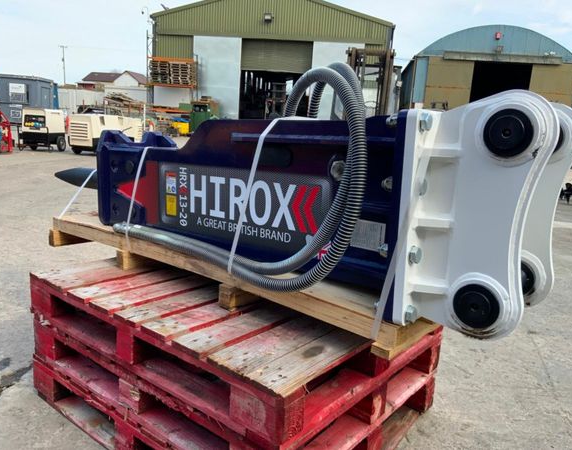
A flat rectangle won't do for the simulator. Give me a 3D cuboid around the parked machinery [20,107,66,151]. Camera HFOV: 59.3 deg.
[{"bbox_3d":[-6.532,-2.577,13.586,0.740,1.100,1.150,4,12,1],"label":"parked machinery"}]

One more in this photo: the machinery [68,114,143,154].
[{"bbox_3d":[-4.917,-2.530,13.904,0.810,0.985,2.100,8,13,19],"label":"machinery"}]

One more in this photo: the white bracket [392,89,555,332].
[{"bbox_3d":[0.584,-0.038,1.419,0.350,0.635,0.450,9,12,37],"label":"white bracket"}]

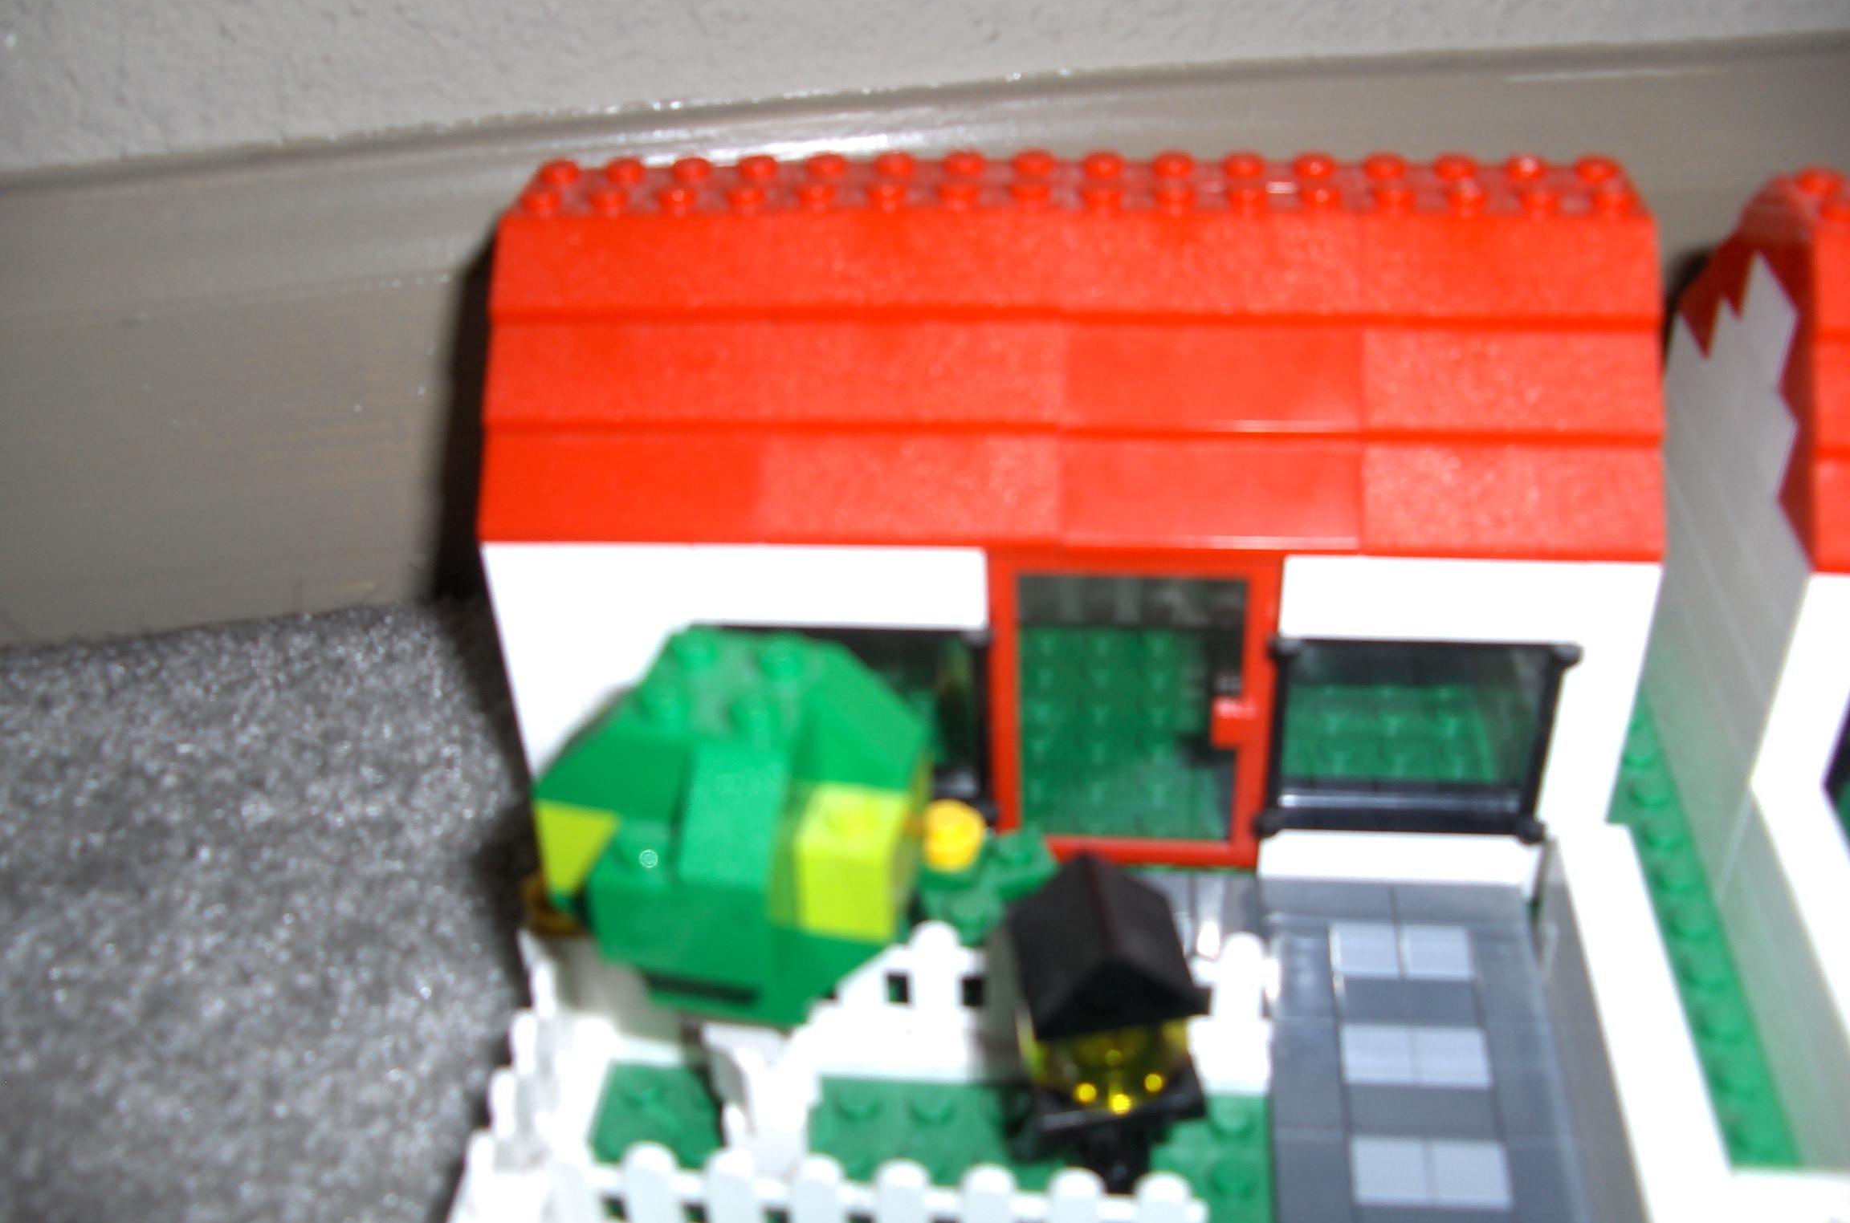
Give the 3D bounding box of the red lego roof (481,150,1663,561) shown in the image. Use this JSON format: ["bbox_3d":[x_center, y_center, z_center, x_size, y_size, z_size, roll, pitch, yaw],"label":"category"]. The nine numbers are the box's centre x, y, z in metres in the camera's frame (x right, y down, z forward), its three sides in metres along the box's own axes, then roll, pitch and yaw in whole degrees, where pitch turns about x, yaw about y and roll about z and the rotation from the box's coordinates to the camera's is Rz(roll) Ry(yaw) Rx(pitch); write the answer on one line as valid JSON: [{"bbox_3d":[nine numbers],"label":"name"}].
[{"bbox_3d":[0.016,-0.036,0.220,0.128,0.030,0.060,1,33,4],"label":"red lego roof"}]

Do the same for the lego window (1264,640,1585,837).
[{"bbox_3d":[0.055,0.013,0.216,0.032,0.029,0.009,1,33,4],"label":"lego window"}]

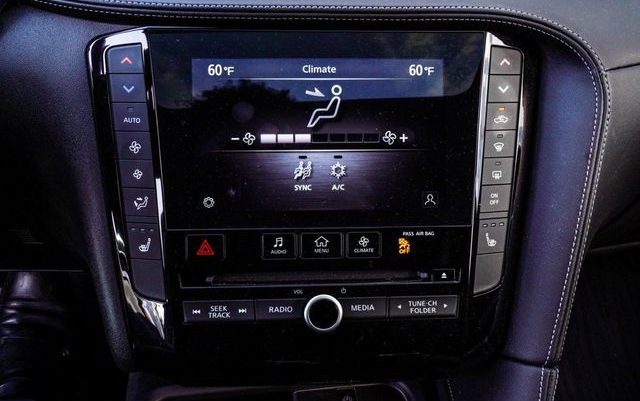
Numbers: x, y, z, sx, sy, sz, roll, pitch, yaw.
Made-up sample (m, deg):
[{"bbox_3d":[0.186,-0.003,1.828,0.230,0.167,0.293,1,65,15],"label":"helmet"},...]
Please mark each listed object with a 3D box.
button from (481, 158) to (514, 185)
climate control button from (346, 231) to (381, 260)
[{"bbox_3d":[0.111,-0.019,0.405,0.019,0.016,0.006,1,6,-6],"label":"button"},{"bbox_3d":[0.027,0.028,0.401,0.022,0.016,0.005,-1,6,-5],"label":"climate control button"}]

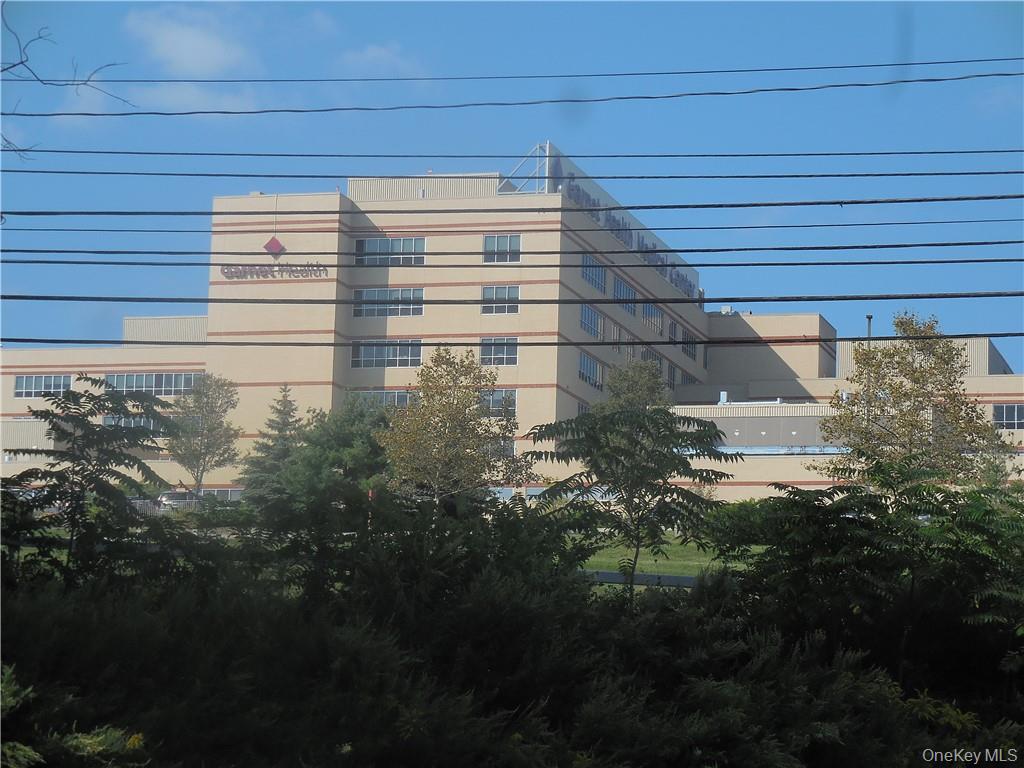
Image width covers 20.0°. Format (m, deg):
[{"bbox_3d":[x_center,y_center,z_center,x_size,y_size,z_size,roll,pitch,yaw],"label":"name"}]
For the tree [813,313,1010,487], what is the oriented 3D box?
[{"bbox_3d":[17.772,1.759,128.004,8.480,9.990,8.060,2,-9,0],"label":"tree"}]

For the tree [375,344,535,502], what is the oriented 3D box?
[{"bbox_3d":[-2.680,2.803,140.003,7.570,9.160,7.190,2,-9,0],"label":"tree"}]

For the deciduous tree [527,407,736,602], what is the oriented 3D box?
[{"bbox_3d":[1.319,1.450,32.001,2.270,2.430,2.160,2,-9,0],"label":"deciduous tree"}]

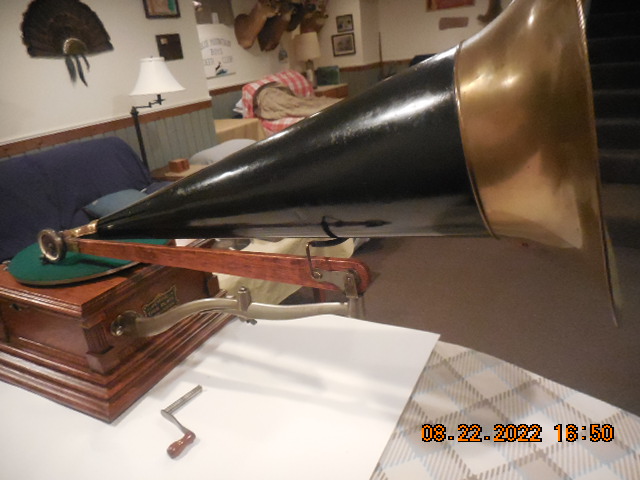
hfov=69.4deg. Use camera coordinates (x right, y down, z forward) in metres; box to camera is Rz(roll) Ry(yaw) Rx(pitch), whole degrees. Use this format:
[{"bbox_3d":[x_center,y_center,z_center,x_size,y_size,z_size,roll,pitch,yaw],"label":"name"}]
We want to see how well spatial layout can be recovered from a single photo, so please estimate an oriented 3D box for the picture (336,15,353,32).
[{"bbox_3d":[0.384,-3.319,7.096,0.269,0.228,0.025,5,25,25],"label":"picture"}]

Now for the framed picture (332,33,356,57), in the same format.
[{"bbox_3d":[0.371,-3.045,7.230,0.376,0.318,0.025,5,25,25],"label":"framed picture"}]

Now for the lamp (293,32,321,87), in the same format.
[{"bbox_3d":[-0.156,-2.809,7.232,0.368,0.813,0.368,5,25,25],"label":"lamp"}]

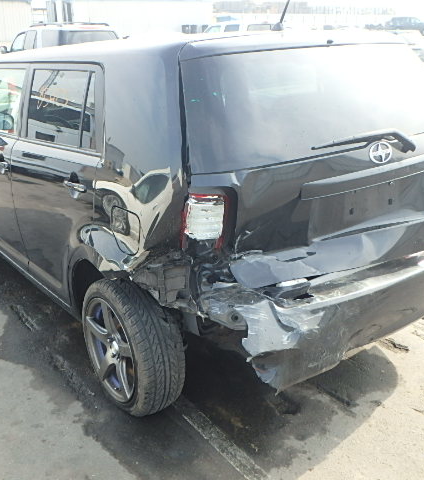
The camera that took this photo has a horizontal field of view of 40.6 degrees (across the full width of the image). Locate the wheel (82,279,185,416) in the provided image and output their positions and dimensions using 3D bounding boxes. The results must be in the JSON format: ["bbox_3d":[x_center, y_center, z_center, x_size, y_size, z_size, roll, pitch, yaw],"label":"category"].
[{"bbox_3d":[-0.370,0.465,2.611,0.215,0.630,0.630,-16,24,-33],"label":"wheel"}]

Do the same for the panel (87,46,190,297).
[{"bbox_3d":[-0.243,-0.271,2.153,0.290,0.880,0.800,-16,24,-33],"label":"panel"}]

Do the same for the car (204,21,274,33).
[{"bbox_3d":[0.885,-10.120,29.000,5.200,1.850,1.950,-2,20,0],"label":"car"}]

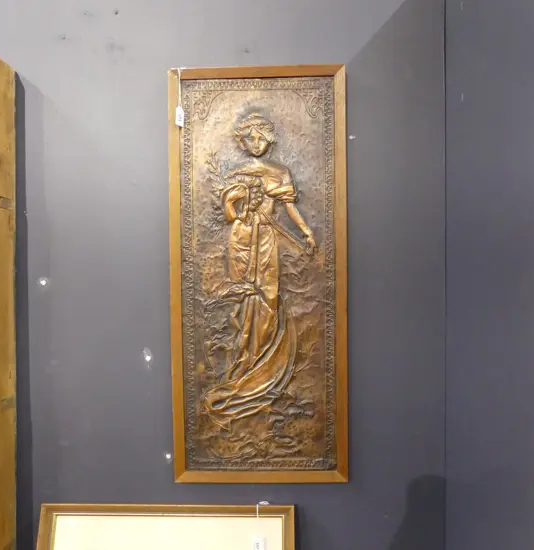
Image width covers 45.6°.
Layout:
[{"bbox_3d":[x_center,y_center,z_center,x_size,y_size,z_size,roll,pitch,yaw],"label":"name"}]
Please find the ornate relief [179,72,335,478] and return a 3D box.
[{"bbox_3d":[-0.018,0.003,1.465,0.350,0.903,0.028,-1,2,2],"label":"ornate relief"}]

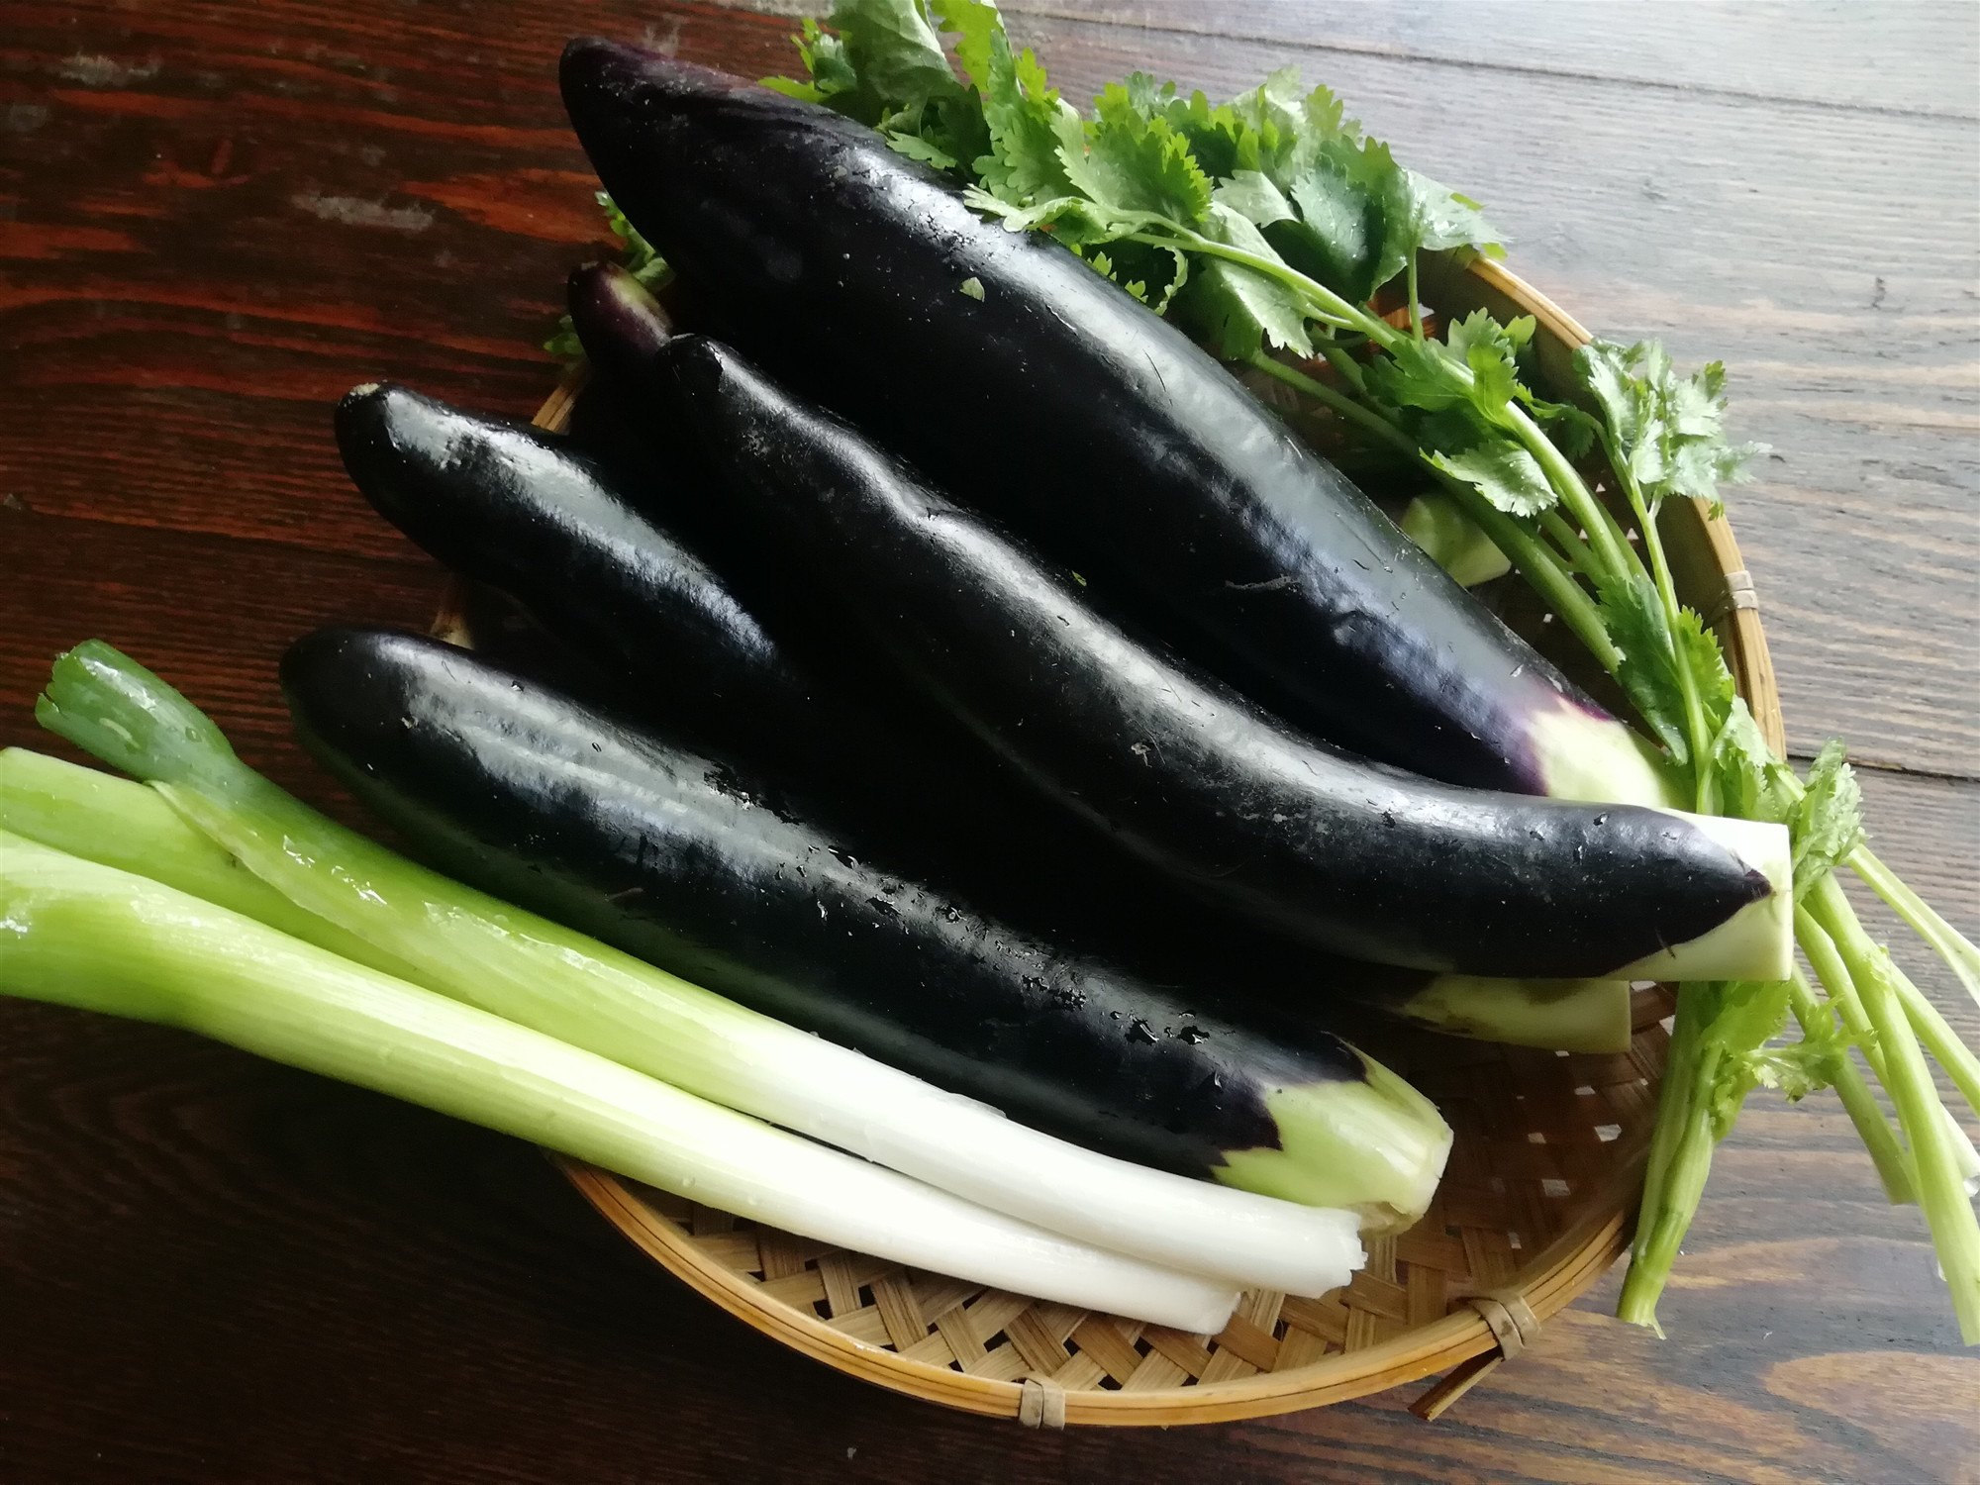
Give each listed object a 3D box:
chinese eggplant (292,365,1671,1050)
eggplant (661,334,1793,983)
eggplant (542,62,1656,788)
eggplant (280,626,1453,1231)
[{"bbox_3d":[-0.007,0.003,0.348,0.321,0.043,0.058,24,69,1],"label":"chinese eggplant"},{"bbox_3d":[0.039,-0.006,0.322,0.271,0.041,0.068,25,70,5],"label":"eggplant"},{"bbox_3d":[0.021,-0.069,0.360,0.315,0.067,0.067,37,72,5],"label":"eggplant"},{"bbox_3d":[-0.027,0.045,0.336,0.274,0.046,0.049,24,69,-2],"label":"eggplant"}]

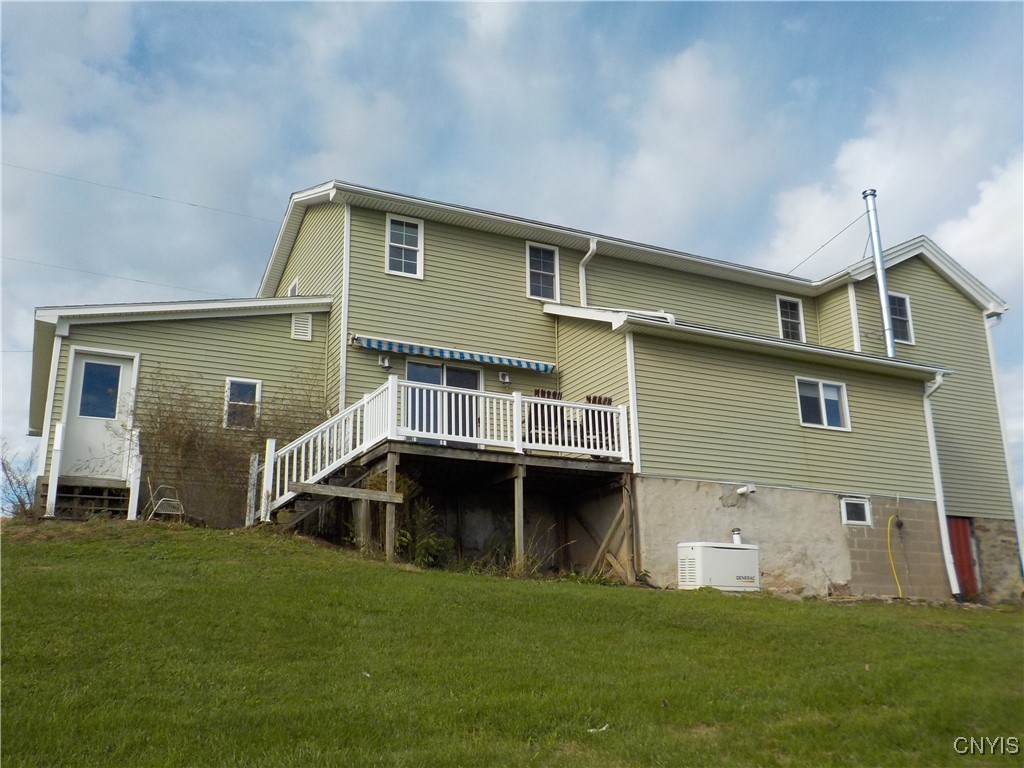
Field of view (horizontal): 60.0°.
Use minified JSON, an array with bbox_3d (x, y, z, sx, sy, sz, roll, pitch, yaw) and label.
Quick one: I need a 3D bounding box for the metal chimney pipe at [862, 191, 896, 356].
[{"bbox_3d":[8.083,-2.433,19.452,0.280,4.040,0.280,7,-18,-26],"label":"metal chimney pipe"}]

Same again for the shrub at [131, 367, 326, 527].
[{"bbox_3d":[-4.458,0.994,14.192,2.940,2.550,1.550,7,-18,-26],"label":"shrub"}]

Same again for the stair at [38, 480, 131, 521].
[{"bbox_3d":[-6.395,1.724,13.344,1.260,0.700,1.000,7,-18,-26],"label":"stair"}]

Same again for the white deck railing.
[{"bbox_3d":[-0.859,1.136,13.732,5.640,2.040,1.300,7,-18,-26],"label":"white deck railing"}]

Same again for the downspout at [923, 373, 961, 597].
[{"bbox_3d":[8.560,1.914,17.358,0.160,4.320,0.510,7,-18,-26],"label":"downspout"}]

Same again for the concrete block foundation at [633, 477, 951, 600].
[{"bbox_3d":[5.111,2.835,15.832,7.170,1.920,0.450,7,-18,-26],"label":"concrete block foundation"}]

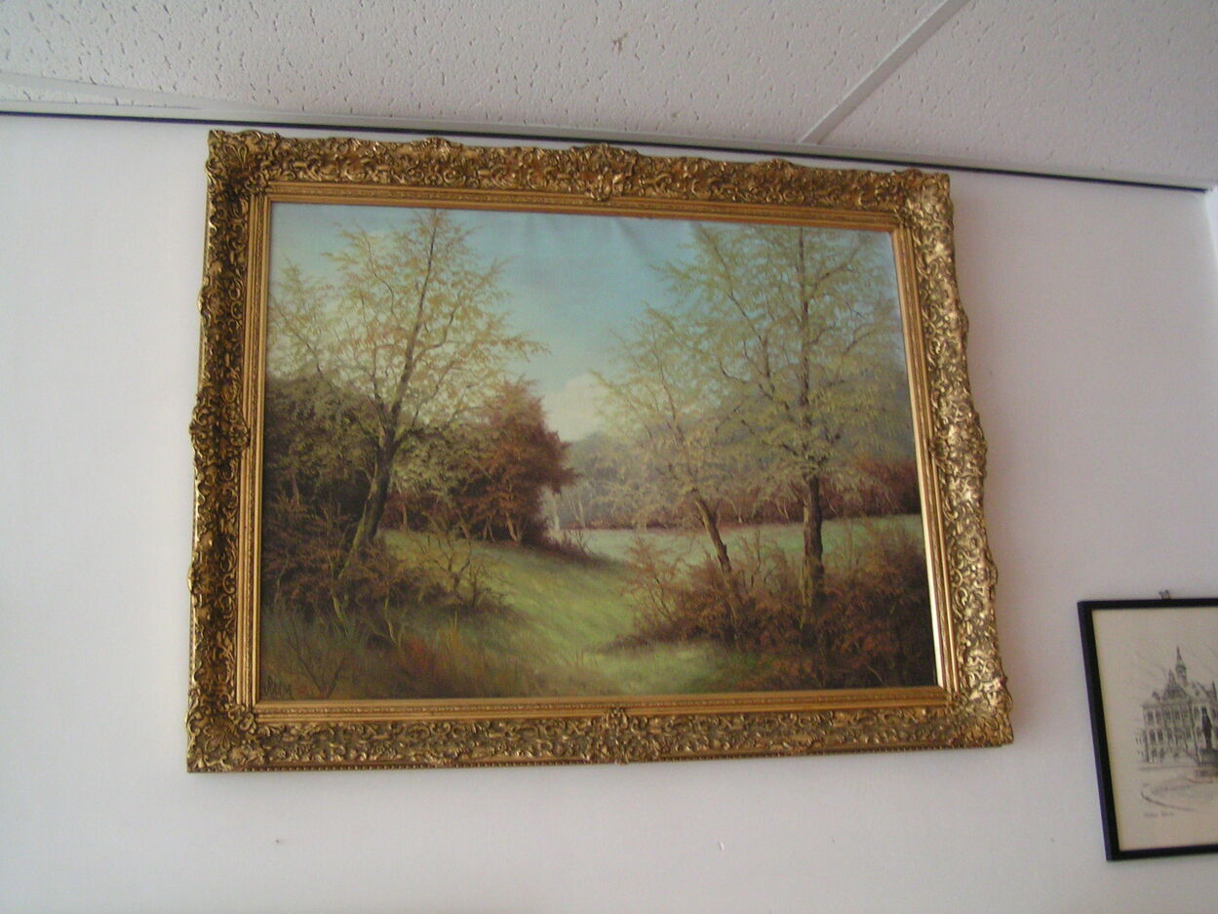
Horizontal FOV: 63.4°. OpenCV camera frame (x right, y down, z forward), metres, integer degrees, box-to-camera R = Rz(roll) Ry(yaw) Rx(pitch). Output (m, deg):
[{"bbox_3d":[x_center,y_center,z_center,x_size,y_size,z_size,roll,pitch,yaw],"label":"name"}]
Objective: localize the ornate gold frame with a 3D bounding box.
[{"bbox_3d":[0.006,-0.020,1.168,0.920,0.715,0.062,0,-12,-10],"label":"ornate gold frame"}]

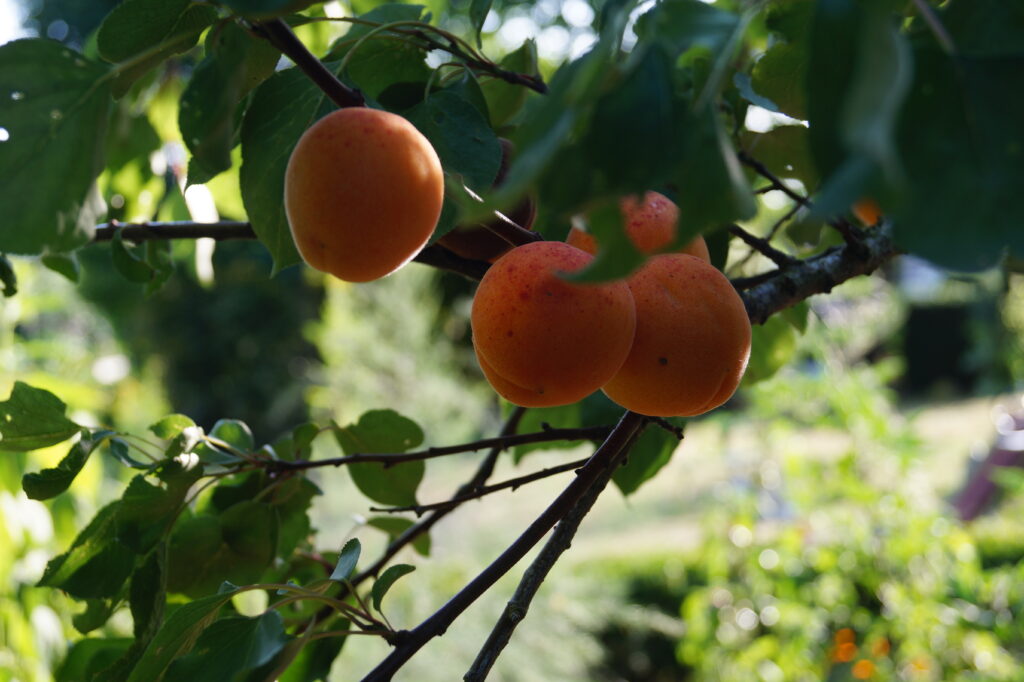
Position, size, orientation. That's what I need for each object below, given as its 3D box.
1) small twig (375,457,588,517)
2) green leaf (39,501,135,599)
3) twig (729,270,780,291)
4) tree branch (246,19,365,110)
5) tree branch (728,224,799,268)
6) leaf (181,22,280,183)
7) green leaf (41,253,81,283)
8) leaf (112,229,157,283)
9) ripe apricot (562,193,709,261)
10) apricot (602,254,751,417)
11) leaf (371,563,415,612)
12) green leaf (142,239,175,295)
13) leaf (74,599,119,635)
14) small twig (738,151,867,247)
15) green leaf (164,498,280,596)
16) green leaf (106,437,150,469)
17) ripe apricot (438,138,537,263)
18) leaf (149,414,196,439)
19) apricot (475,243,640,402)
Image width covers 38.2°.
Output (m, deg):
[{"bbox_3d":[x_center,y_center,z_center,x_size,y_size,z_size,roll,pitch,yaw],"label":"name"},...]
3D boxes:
[{"bbox_3d":[-0.010,0.046,0.475,0.074,0.005,0.005,-13,0,0],"label":"small twig"},{"bbox_3d":[-0.135,0.069,0.480,0.043,0.022,0.014,-41,0,0],"label":"green leaf"},{"bbox_3d":[0.079,-0.020,0.485,0.019,0.004,0.004,-17,0,0],"label":"twig"},{"bbox_3d":[-0.059,-0.080,0.425,0.042,0.008,0.008,38,0,0],"label":"tree branch"},{"bbox_3d":[0.083,-0.031,0.490,0.028,0.005,0.005,32,0,0],"label":"tree branch"},{"bbox_3d":[-0.088,-0.072,0.455,0.026,0.051,0.015,15,0,0],"label":"leaf"},{"bbox_3d":[-0.153,-0.025,0.500,0.014,0.011,0.008,0,3,0],"label":"green leaf"},{"bbox_3d":[-0.140,-0.032,0.550,0.017,0.020,0.012,0,3,0],"label":"leaf"},{"bbox_3d":[0.040,-0.025,0.472,0.047,0.047,0.046,0,3,0],"label":"ripe apricot"},{"bbox_3d":[0.049,-0.002,0.447,0.048,0.049,0.048,0,3,0],"label":"apricot"},{"bbox_3d":[-0.037,0.077,0.460,0.013,0.015,0.008,0,3,0],"label":"leaf"},{"bbox_3d":[-0.132,-0.027,0.550,0.012,0.021,0.011,0,3,0],"label":"green leaf"},{"bbox_3d":[-0.141,0.092,0.500,0.016,0.015,0.008,0,3,0],"label":"leaf"},{"bbox_3d":[0.098,-0.048,0.500,0.056,0.007,0.007,36,0,0],"label":"small twig"},{"bbox_3d":[-0.102,0.073,0.520,0.039,0.035,0.015,0,3,0],"label":"green leaf"},{"bbox_3d":[-0.126,0.037,0.485,0.016,0.006,0.006,30,0,0],"label":"green leaf"},{"bbox_3d":[-0.013,-0.050,0.530,0.046,0.046,0.046,0,3,0],"label":"ripe apricot"},{"bbox_3d":[-0.122,0.031,0.530,0.018,0.009,0.012,0,3,0],"label":"leaf"},{"bbox_3d":[0.012,-0.005,0.430,0.048,0.048,0.048,0,3,0],"label":"apricot"}]

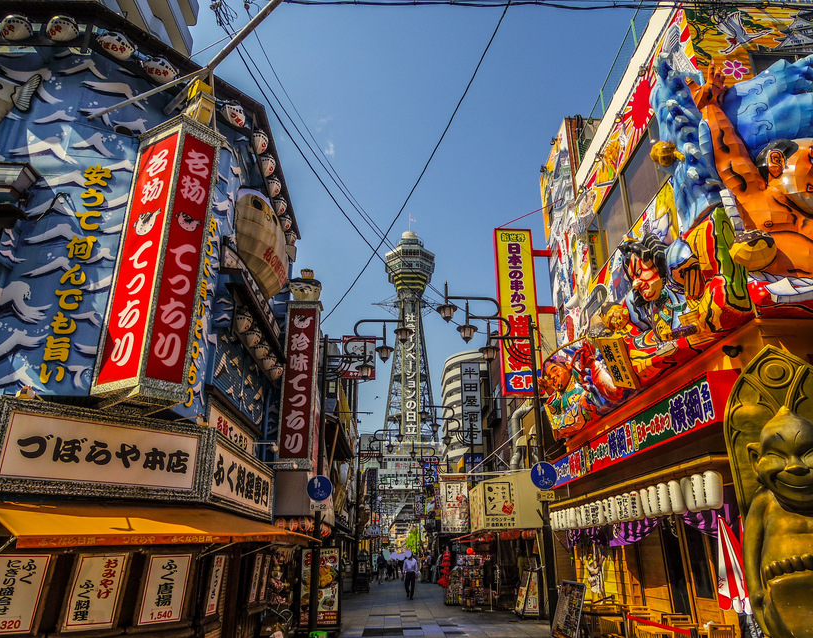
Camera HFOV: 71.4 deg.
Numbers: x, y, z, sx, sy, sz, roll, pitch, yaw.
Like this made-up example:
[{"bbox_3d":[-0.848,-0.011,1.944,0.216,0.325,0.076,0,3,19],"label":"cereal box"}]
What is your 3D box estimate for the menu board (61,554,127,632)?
[{"bbox_3d":[-4.060,3.573,7.403,0.050,0.910,0.620,-14,-26,41],"label":"menu board"}]

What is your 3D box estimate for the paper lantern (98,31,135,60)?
[{"bbox_3d":[-4.880,-4.597,9.514,0.390,0.430,0.580,-19,-29,39],"label":"paper lantern"}]

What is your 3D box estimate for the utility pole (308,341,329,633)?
[{"bbox_3d":[-2.100,3.691,13.733,0.200,6.970,0.200,0,-23,0],"label":"utility pole"}]

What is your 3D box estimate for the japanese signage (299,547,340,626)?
[{"bbox_3d":[-1.999,6.256,13.165,0.920,1.755,0.220,1,-22,-1],"label":"japanese signage"}]

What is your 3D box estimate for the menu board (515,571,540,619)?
[{"bbox_3d":[3.400,7.734,15.955,0.500,1.200,0.950,2,-23,-5],"label":"menu board"}]

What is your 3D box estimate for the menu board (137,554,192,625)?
[{"bbox_3d":[-3.199,3.581,7.514,0.030,0.821,0.556,-16,-27,42],"label":"menu board"}]

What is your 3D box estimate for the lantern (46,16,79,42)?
[{"bbox_3d":[-5.670,-4.779,9.394,0.500,0.400,0.420,0,-23,0],"label":"lantern"}]

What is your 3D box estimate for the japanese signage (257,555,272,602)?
[{"bbox_3d":[-2.990,5.475,11.919,0.050,0.920,0.420,1,-22,4],"label":"japanese signage"}]

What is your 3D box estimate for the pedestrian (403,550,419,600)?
[{"bbox_3d":[0.190,9.723,21.409,0.560,1.700,0.420,0,-23,0],"label":"pedestrian"}]

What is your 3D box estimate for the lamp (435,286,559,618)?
[{"bbox_3d":[1.990,2.817,13.229,2.420,8.200,0.550,0,-23,0],"label":"lamp"}]

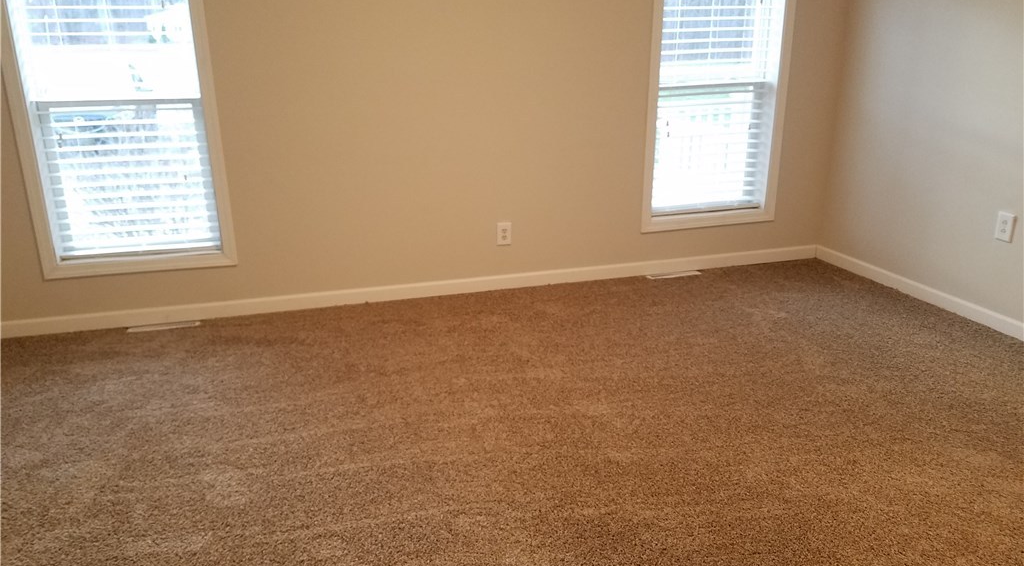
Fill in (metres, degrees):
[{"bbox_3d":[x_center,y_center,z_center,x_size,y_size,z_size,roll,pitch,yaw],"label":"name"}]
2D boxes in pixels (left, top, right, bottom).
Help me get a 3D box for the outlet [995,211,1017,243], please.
[{"bbox_3d":[2.227,-0.251,3.480,0.012,0.124,0.081,-6,19,-15],"label":"outlet"}]

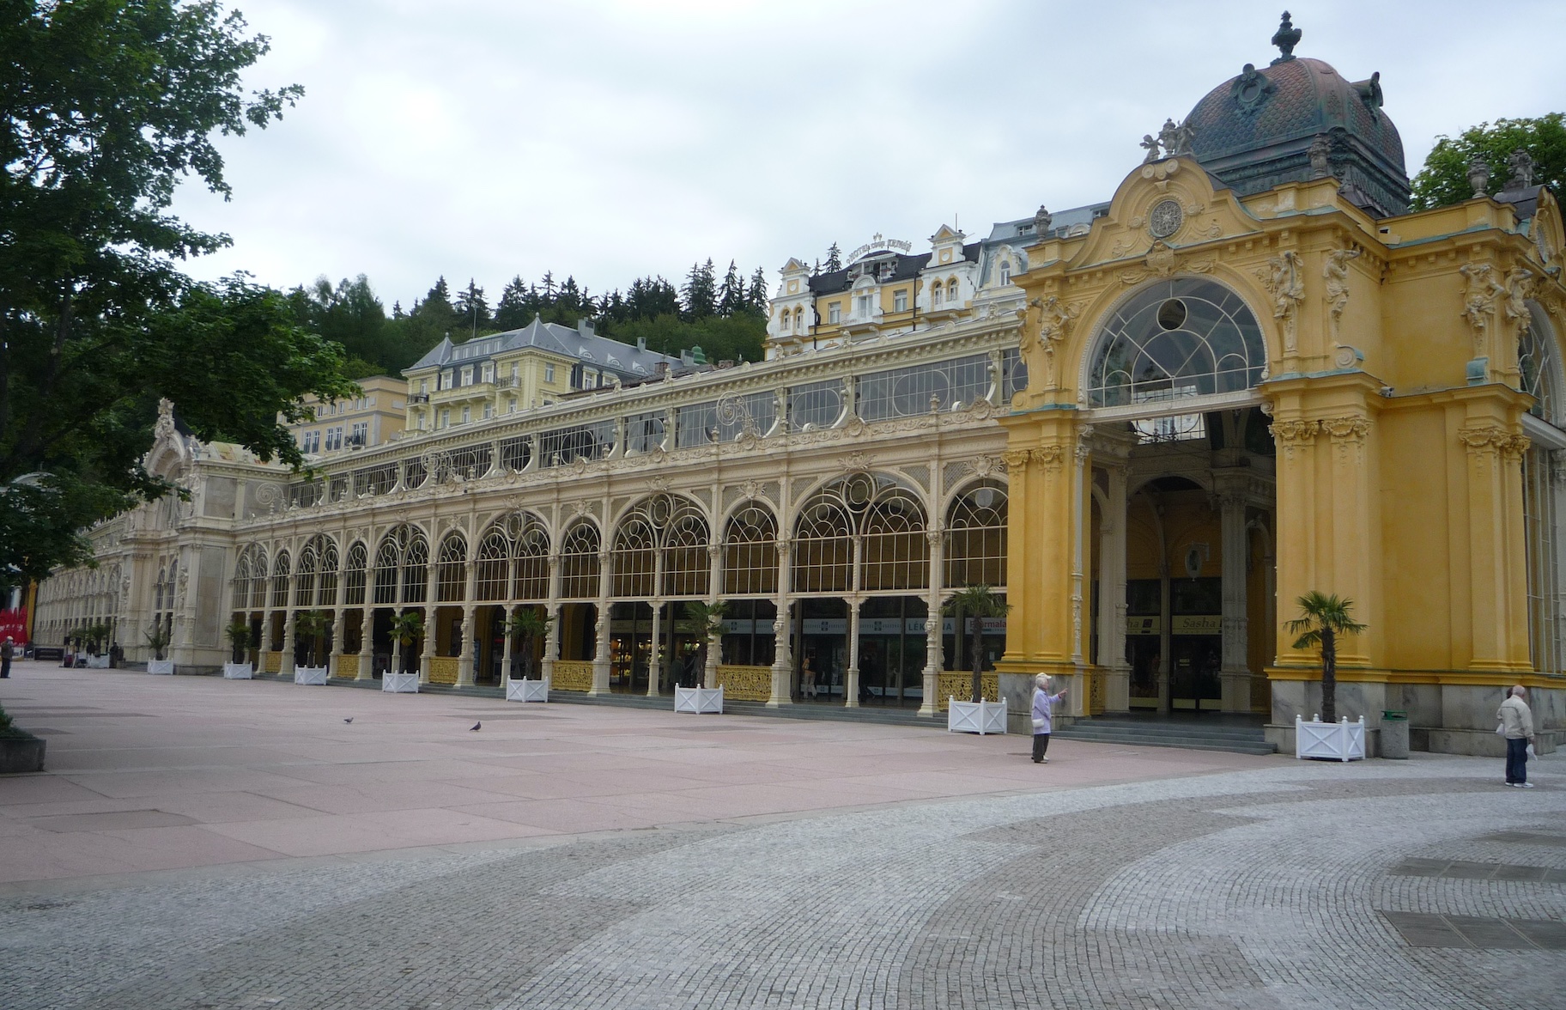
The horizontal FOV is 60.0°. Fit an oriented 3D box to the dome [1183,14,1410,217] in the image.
[{"bbox_3d":[16.036,-12.297,43.096,5.500,7.080,5.500,-5,-10,43],"label":"dome"}]

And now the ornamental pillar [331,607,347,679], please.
[{"bbox_3d":[-24.098,7.444,73.600,0.650,3.900,0.620,8,-10,-42],"label":"ornamental pillar"}]

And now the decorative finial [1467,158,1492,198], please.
[{"bbox_3d":[17.337,-8.141,33.800,0.600,1.080,0.600,-5,-10,45],"label":"decorative finial"}]

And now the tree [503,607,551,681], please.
[{"bbox_3d":[-10.182,5.531,54.300,1.900,3.000,1.950,2,-7,0],"label":"tree"}]

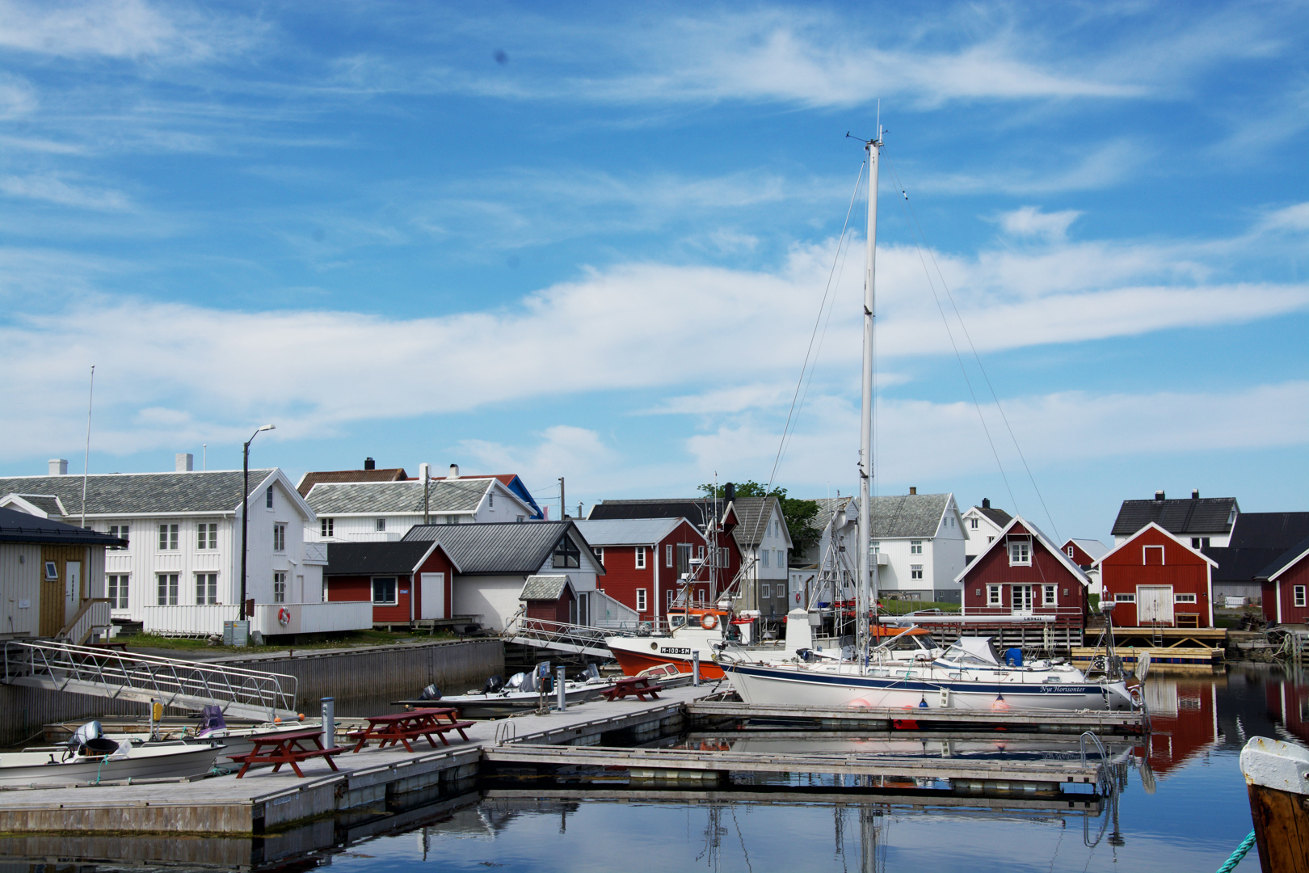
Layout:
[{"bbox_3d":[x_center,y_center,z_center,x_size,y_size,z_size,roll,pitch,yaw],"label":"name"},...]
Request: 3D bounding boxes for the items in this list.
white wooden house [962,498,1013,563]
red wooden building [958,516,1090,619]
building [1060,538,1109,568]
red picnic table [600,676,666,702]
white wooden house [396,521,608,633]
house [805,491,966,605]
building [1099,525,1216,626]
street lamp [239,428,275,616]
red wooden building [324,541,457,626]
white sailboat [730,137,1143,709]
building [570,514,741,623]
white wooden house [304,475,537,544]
[{"bbox_3d":[34.623,11.164,193.154,7.400,7.571,8.000,-3,-6,32],"label":"white wooden house"},{"bbox_3d":[22.169,7.935,110.369,7.500,6.234,9.500,-2,-5,14],"label":"red wooden building"},{"bbox_3d":[41.335,12.456,177.245,5.300,5.235,7.300,-3,-6,32],"label":"building"},{"bbox_3d":[-0.640,7.516,55.265,1.500,0.730,1.800,-2,-5,16],"label":"red picnic table"},{"bbox_3d":[-7.995,7.010,90.854,9.200,5.451,6.700,-3,-5,28],"label":"white wooden house"},{"bbox_3d":[22.031,10.230,169.329,11.000,9.828,8.800,-3,-6,31],"label":"house"},{"bbox_3d":[30.257,8.409,112.092,7.150,6.160,9.000,-2,-5,15],"label":"building"},{"bbox_3d":[-15.207,3.601,70.731,1.350,8.210,0.300,-2,-5,20],"label":"street lamp"},{"bbox_3d":[-12.707,6.775,84.101,7.000,3.958,3.900,-3,-5,28],"label":"red wooden building"},{"bbox_3d":[7.717,-0.511,54.945,12.200,17.700,3.800,-2,-5,19],"label":"white sailboat"},{"bbox_3d":[-2.036,7.808,104.568,8.500,6.169,6.300,-3,-6,30],"label":"building"},{"bbox_3d":[-15.053,7.103,118.173,13.000,8.240,8.100,-3,-5,24],"label":"white wooden house"}]

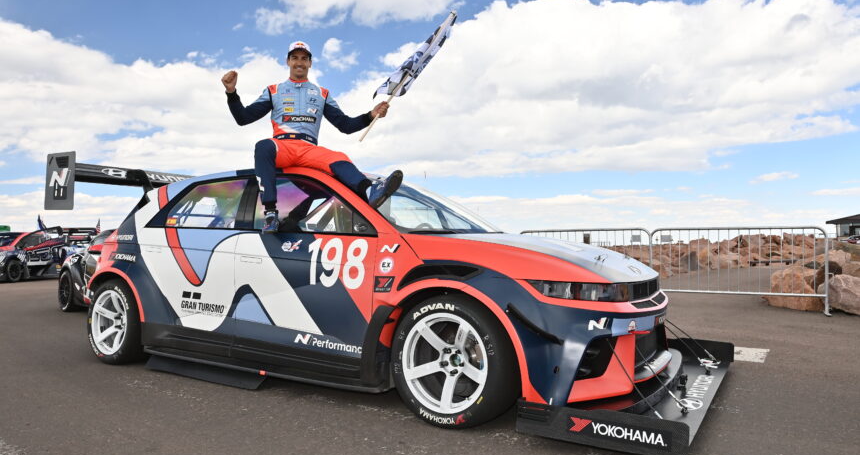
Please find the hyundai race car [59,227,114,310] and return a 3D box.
[{"bbox_3d":[-3.950,0.560,8.500,4.500,1.460,1.920,-2,-2,41],"label":"hyundai race car"}]

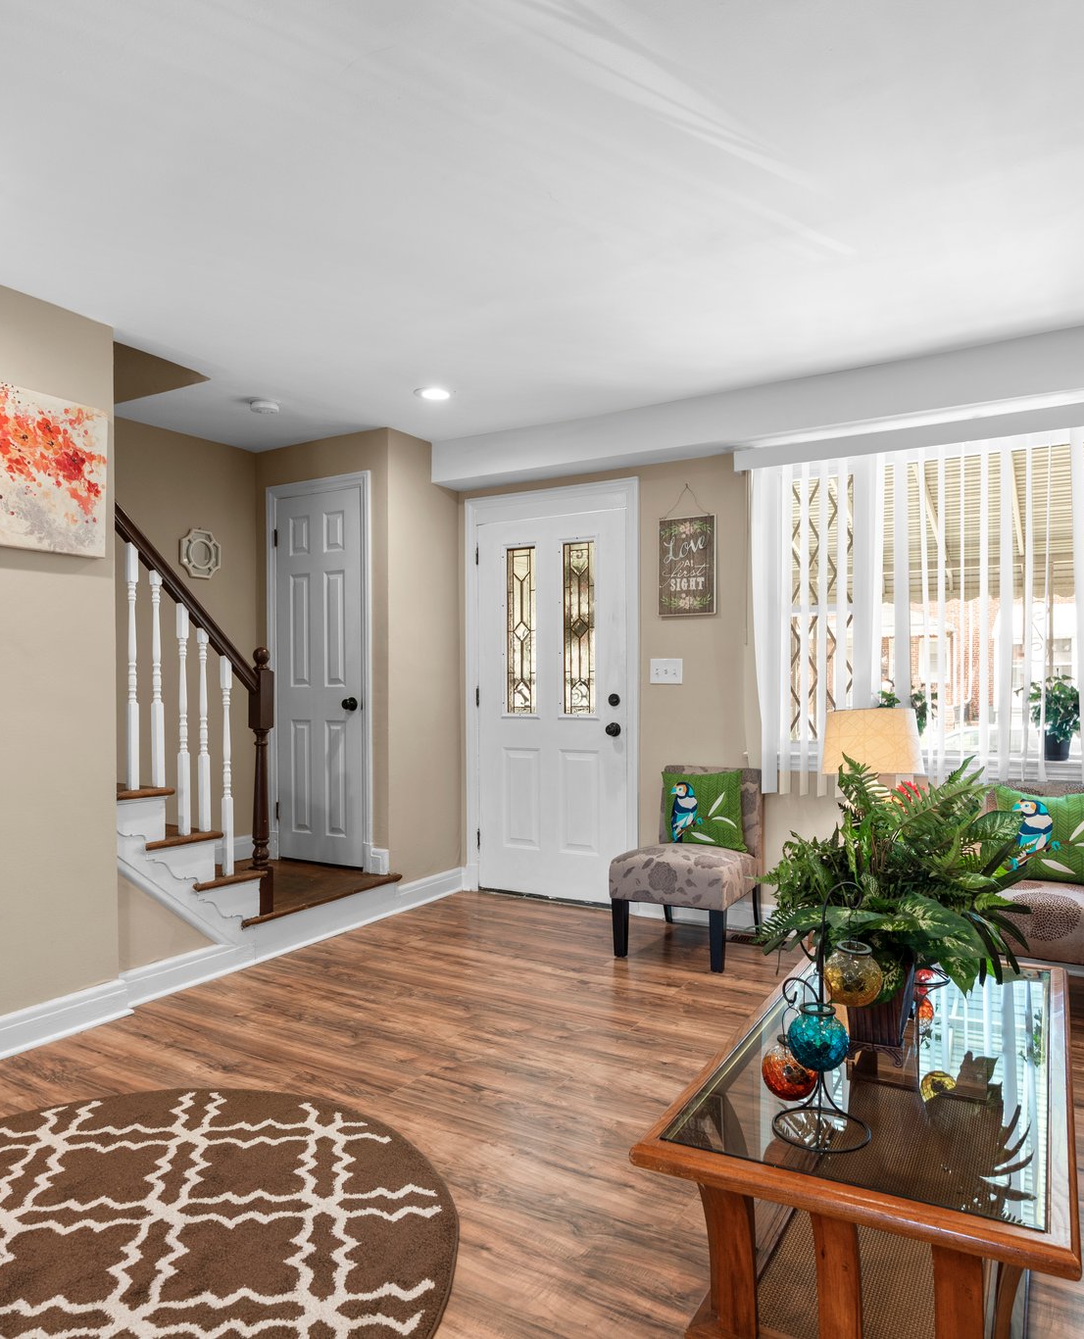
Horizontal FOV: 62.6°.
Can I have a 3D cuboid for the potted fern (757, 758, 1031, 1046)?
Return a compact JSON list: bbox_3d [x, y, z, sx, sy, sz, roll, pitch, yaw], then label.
[{"bbox_3d":[0.737,0.489,1.869,0.550,0.600,0.480,-1,-1,31],"label":"potted fern"}]

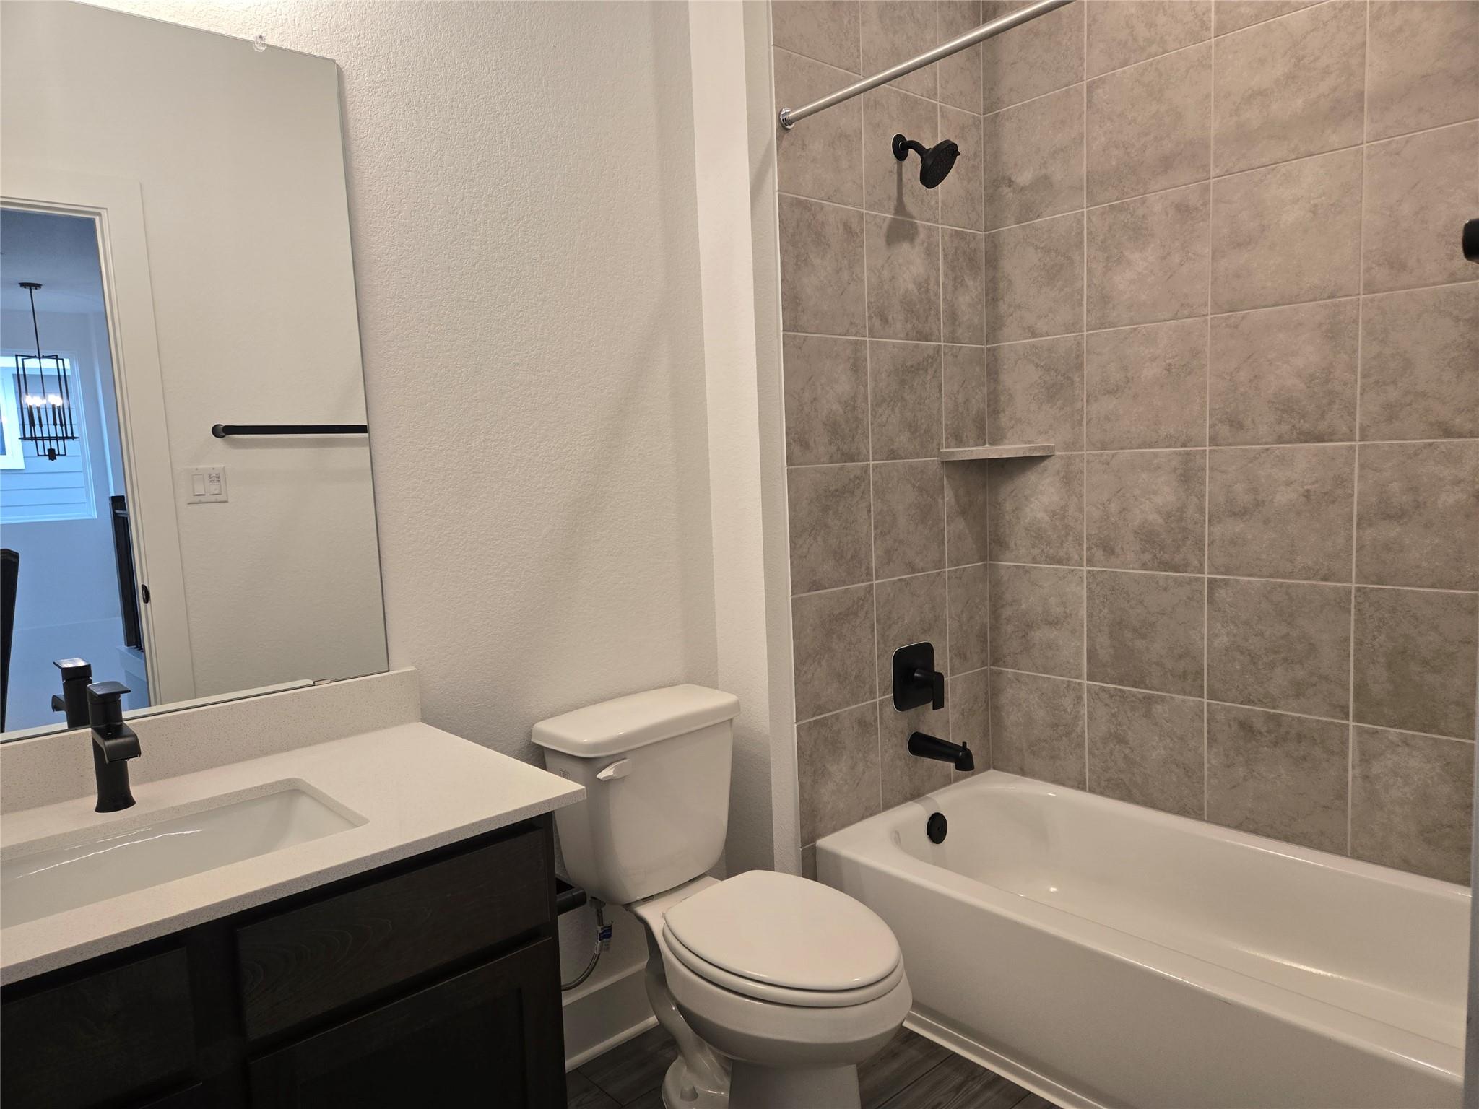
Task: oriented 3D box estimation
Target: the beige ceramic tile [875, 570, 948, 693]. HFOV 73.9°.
[{"bbox_3d":[0.470,0.212,2.661,0.312,0.307,0.010,-8,8,-41],"label":"beige ceramic tile"}]

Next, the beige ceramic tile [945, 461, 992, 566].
[{"bbox_3d":[0.633,-0.121,2.746,0.190,0.304,0.010,-8,8,-41],"label":"beige ceramic tile"}]

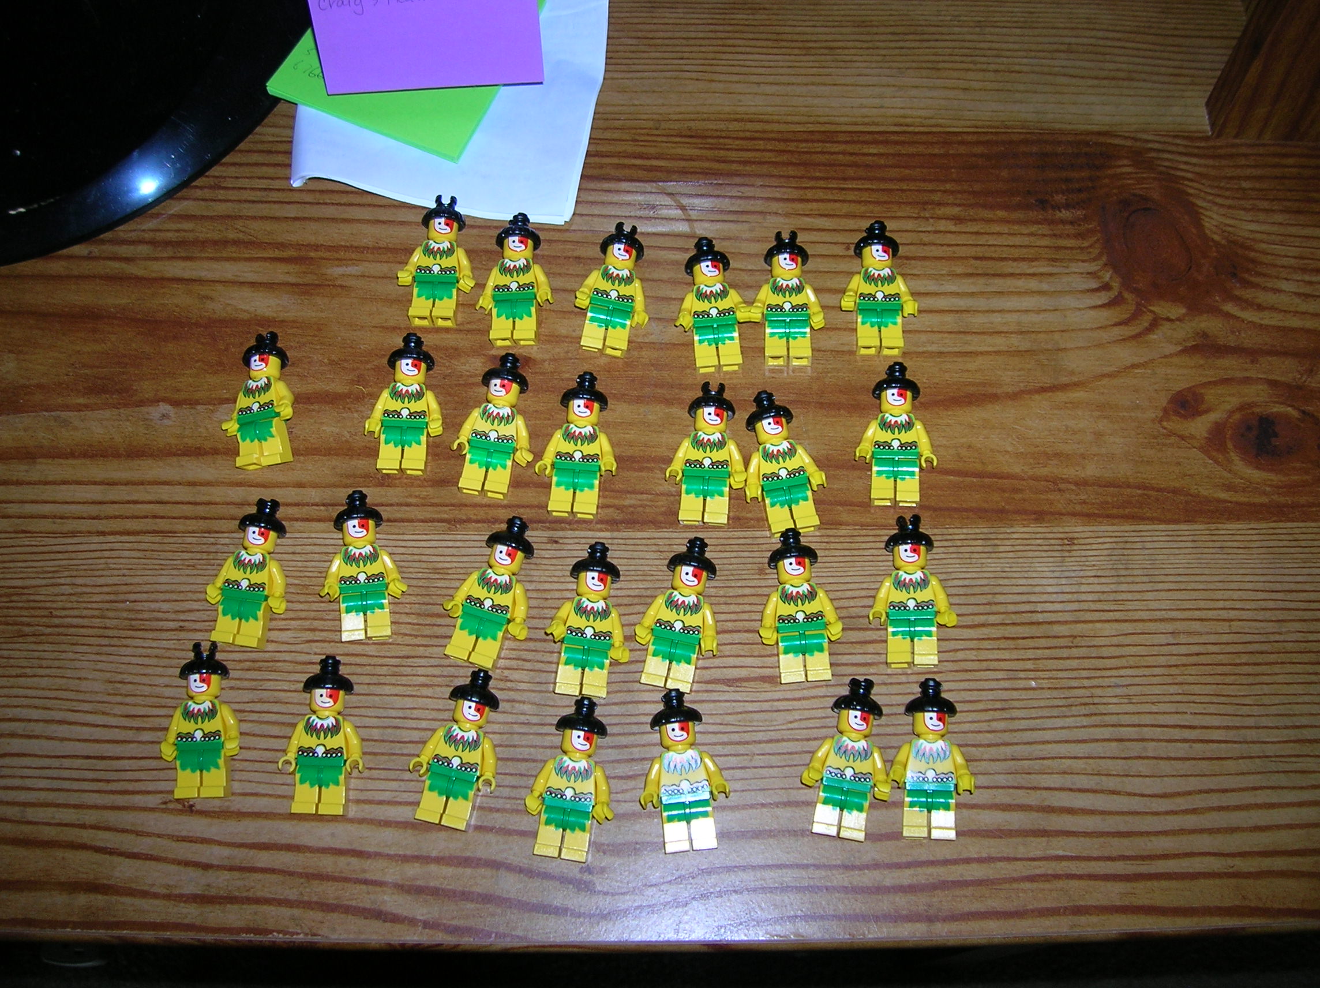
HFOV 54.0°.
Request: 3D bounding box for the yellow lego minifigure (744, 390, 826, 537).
[{"bbox_3d":[0.039,-0.010,0.420,0.026,0.015,0.047,-11,76,-2],"label":"yellow lego minifigure"}]

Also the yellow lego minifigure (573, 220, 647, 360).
[{"bbox_3d":[-0.015,-0.071,0.446,0.026,0.015,0.048,8,79,4],"label":"yellow lego minifigure"}]

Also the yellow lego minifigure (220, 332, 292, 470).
[{"bbox_3d":[-0.133,-0.032,0.435,0.024,0.015,0.048,-3,78,11],"label":"yellow lego minifigure"}]

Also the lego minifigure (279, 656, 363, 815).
[{"bbox_3d":[-0.102,0.073,0.393,0.026,0.015,0.047,0,76,2],"label":"lego minifigure"}]

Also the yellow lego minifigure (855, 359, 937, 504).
[{"bbox_3d":[0.077,-0.020,0.423,0.026,0.015,0.047,3,75,3],"label":"yellow lego minifigure"}]

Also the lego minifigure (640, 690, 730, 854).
[{"bbox_3d":[0.007,0.082,0.388,0.027,0.015,0.048,-5,76,0],"label":"lego minifigure"}]

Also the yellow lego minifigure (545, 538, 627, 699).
[{"bbox_3d":[-0.022,0.038,0.403,0.027,0.015,0.048,5,76,3],"label":"yellow lego minifigure"}]

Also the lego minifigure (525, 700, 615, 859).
[{"bbox_3d":[-0.025,0.086,0.393,0.027,0.015,0.048,8,79,3],"label":"lego minifigure"}]

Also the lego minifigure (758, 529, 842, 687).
[{"bbox_3d":[0.043,0.035,0.409,0.026,0.015,0.048,-5,78,1],"label":"lego minifigure"}]

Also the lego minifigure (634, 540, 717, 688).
[{"bbox_3d":[0.007,0.037,0.403,0.026,0.015,0.047,11,78,6],"label":"lego minifigure"}]

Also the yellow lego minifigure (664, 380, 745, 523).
[{"bbox_3d":[0.016,-0.014,0.419,0.026,0.015,0.048,4,76,3],"label":"yellow lego minifigure"}]

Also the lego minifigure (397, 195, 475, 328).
[{"bbox_3d":[-0.076,-0.081,0.443,0.027,0.015,0.048,2,76,2],"label":"lego minifigure"}]

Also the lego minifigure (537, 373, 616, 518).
[{"bbox_3d":[-0.027,-0.016,0.423,0.026,0.015,0.047,4,77,3],"label":"lego minifigure"}]

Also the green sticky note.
[{"bbox_3d":[-0.091,-0.166,0.475,0.076,0.004,0.076,23,74,9],"label":"green sticky note"}]

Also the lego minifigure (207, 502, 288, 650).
[{"bbox_3d":[-0.129,0.025,0.416,0.026,0.015,0.048,7,78,4],"label":"lego minifigure"}]

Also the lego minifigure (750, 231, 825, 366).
[{"bbox_3d":[0.043,-0.067,0.435,0.024,0.015,0.048,0,76,2],"label":"lego minifigure"}]

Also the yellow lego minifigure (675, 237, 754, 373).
[{"bbox_3d":[0.017,-0.065,0.444,0.026,0.015,0.048,-4,78,-4],"label":"yellow lego minifigure"}]

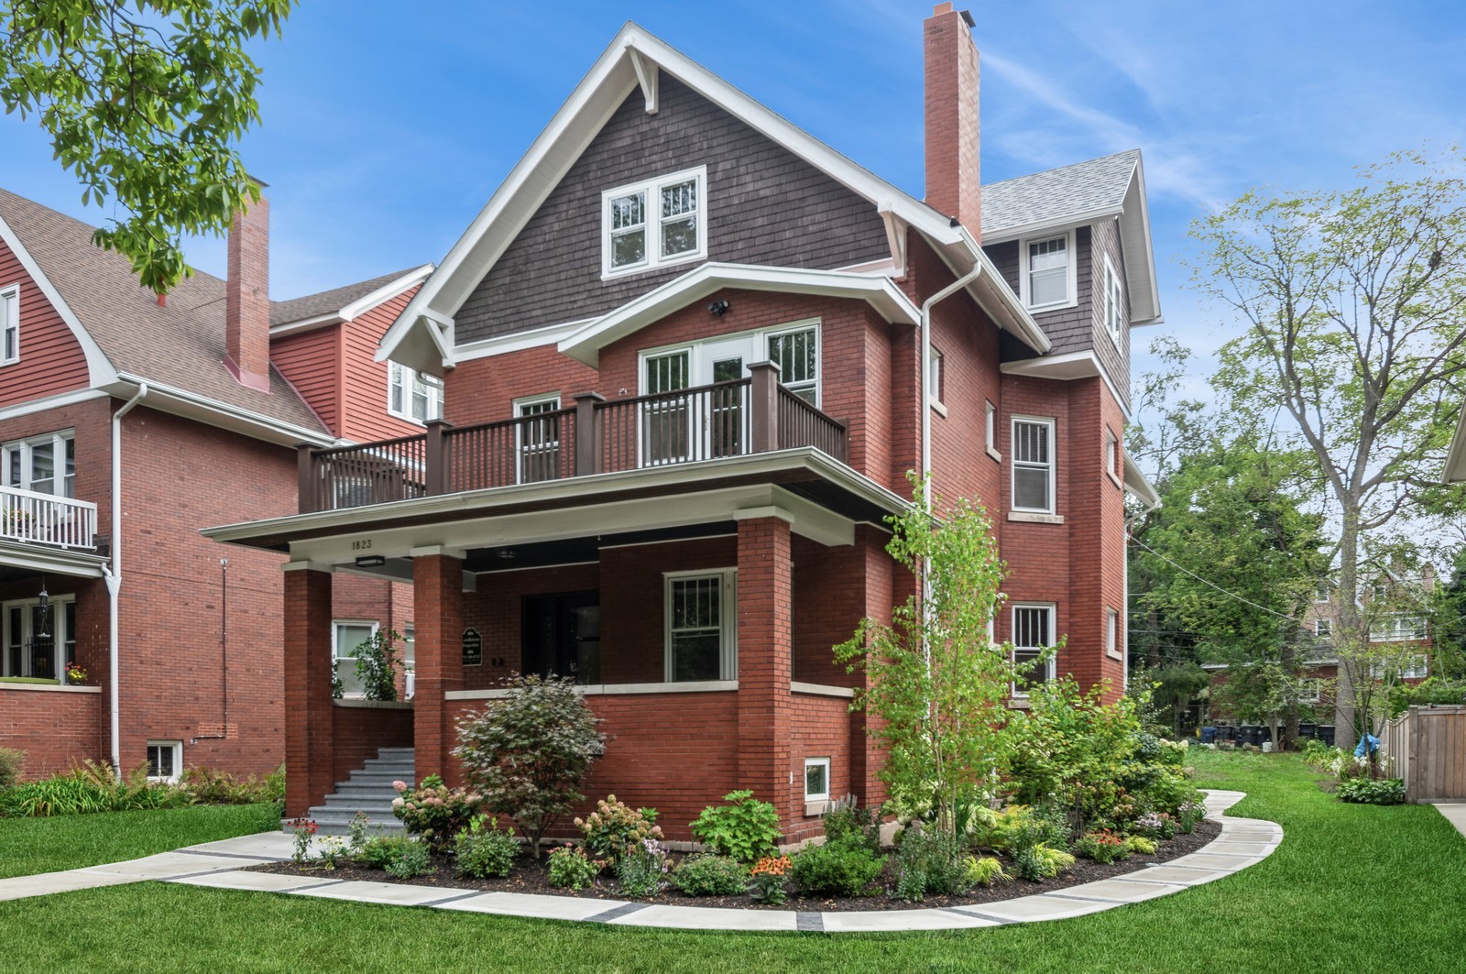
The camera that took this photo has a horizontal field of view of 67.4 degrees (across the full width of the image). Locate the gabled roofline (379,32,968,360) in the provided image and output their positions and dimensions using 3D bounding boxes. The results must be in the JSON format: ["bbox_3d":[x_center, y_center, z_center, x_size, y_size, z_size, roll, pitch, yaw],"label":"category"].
[{"bbox_3d":[-1.250,-4.400,15.400,9.300,4.050,1.000,-3,-7,26],"label":"gabled roofline"}]

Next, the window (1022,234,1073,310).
[{"bbox_3d":[5.010,-3.431,17.500,0.790,1.140,0.120,-3,-7,26],"label":"window"}]

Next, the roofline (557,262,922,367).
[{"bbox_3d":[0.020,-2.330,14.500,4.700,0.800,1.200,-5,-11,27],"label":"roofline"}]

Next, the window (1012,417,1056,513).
[{"bbox_3d":[4.900,-0.368,17.899,0.820,1.572,0.130,3,-10,-18],"label":"window"}]

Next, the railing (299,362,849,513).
[{"bbox_3d":[-2.210,-0.300,14.080,7.100,1.150,2.250,-5,-11,27],"label":"railing"}]

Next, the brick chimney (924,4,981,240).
[{"bbox_3d":[3.360,-5.460,16.750,0.520,3.500,1.100,-5,-11,27],"label":"brick chimney"}]

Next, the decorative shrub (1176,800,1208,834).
[{"bbox_3d":[6.190,4.450,14.800,0.420,0.460,0.420,-5,-11,27],"label":"decorative shrub"}]

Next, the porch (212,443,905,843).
[{"bbox_3d":[-2.190,2.200,14.100,8.500,3.950,3.750,-5,-11,27],"label":"porch"}]

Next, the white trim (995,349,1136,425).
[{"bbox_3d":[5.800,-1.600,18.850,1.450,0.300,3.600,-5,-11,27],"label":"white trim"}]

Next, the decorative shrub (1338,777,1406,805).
[{"bbox_3d":[12.300,5.840,21.100,1.250,0.500,1.000,-5,-11,27],"label":"decorative shrub"}]

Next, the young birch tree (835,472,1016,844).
[{"bbox_3d":[2.221,1.991,12.600,2.100,4.200,2.000,-1,-6,10],"label":"young birch tree"}]

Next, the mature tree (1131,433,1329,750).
[{"bbox_3d":[17.653,3.722,39.000,7.200,11.200,6.600,-3,-7,24],"label":"mature tree"}]

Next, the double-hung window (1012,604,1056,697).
[{"bbox_3d":[4.901,2.656,17.901,0.820,1.527,0.130,3,-10,-17],"label":"double-hung window"}]

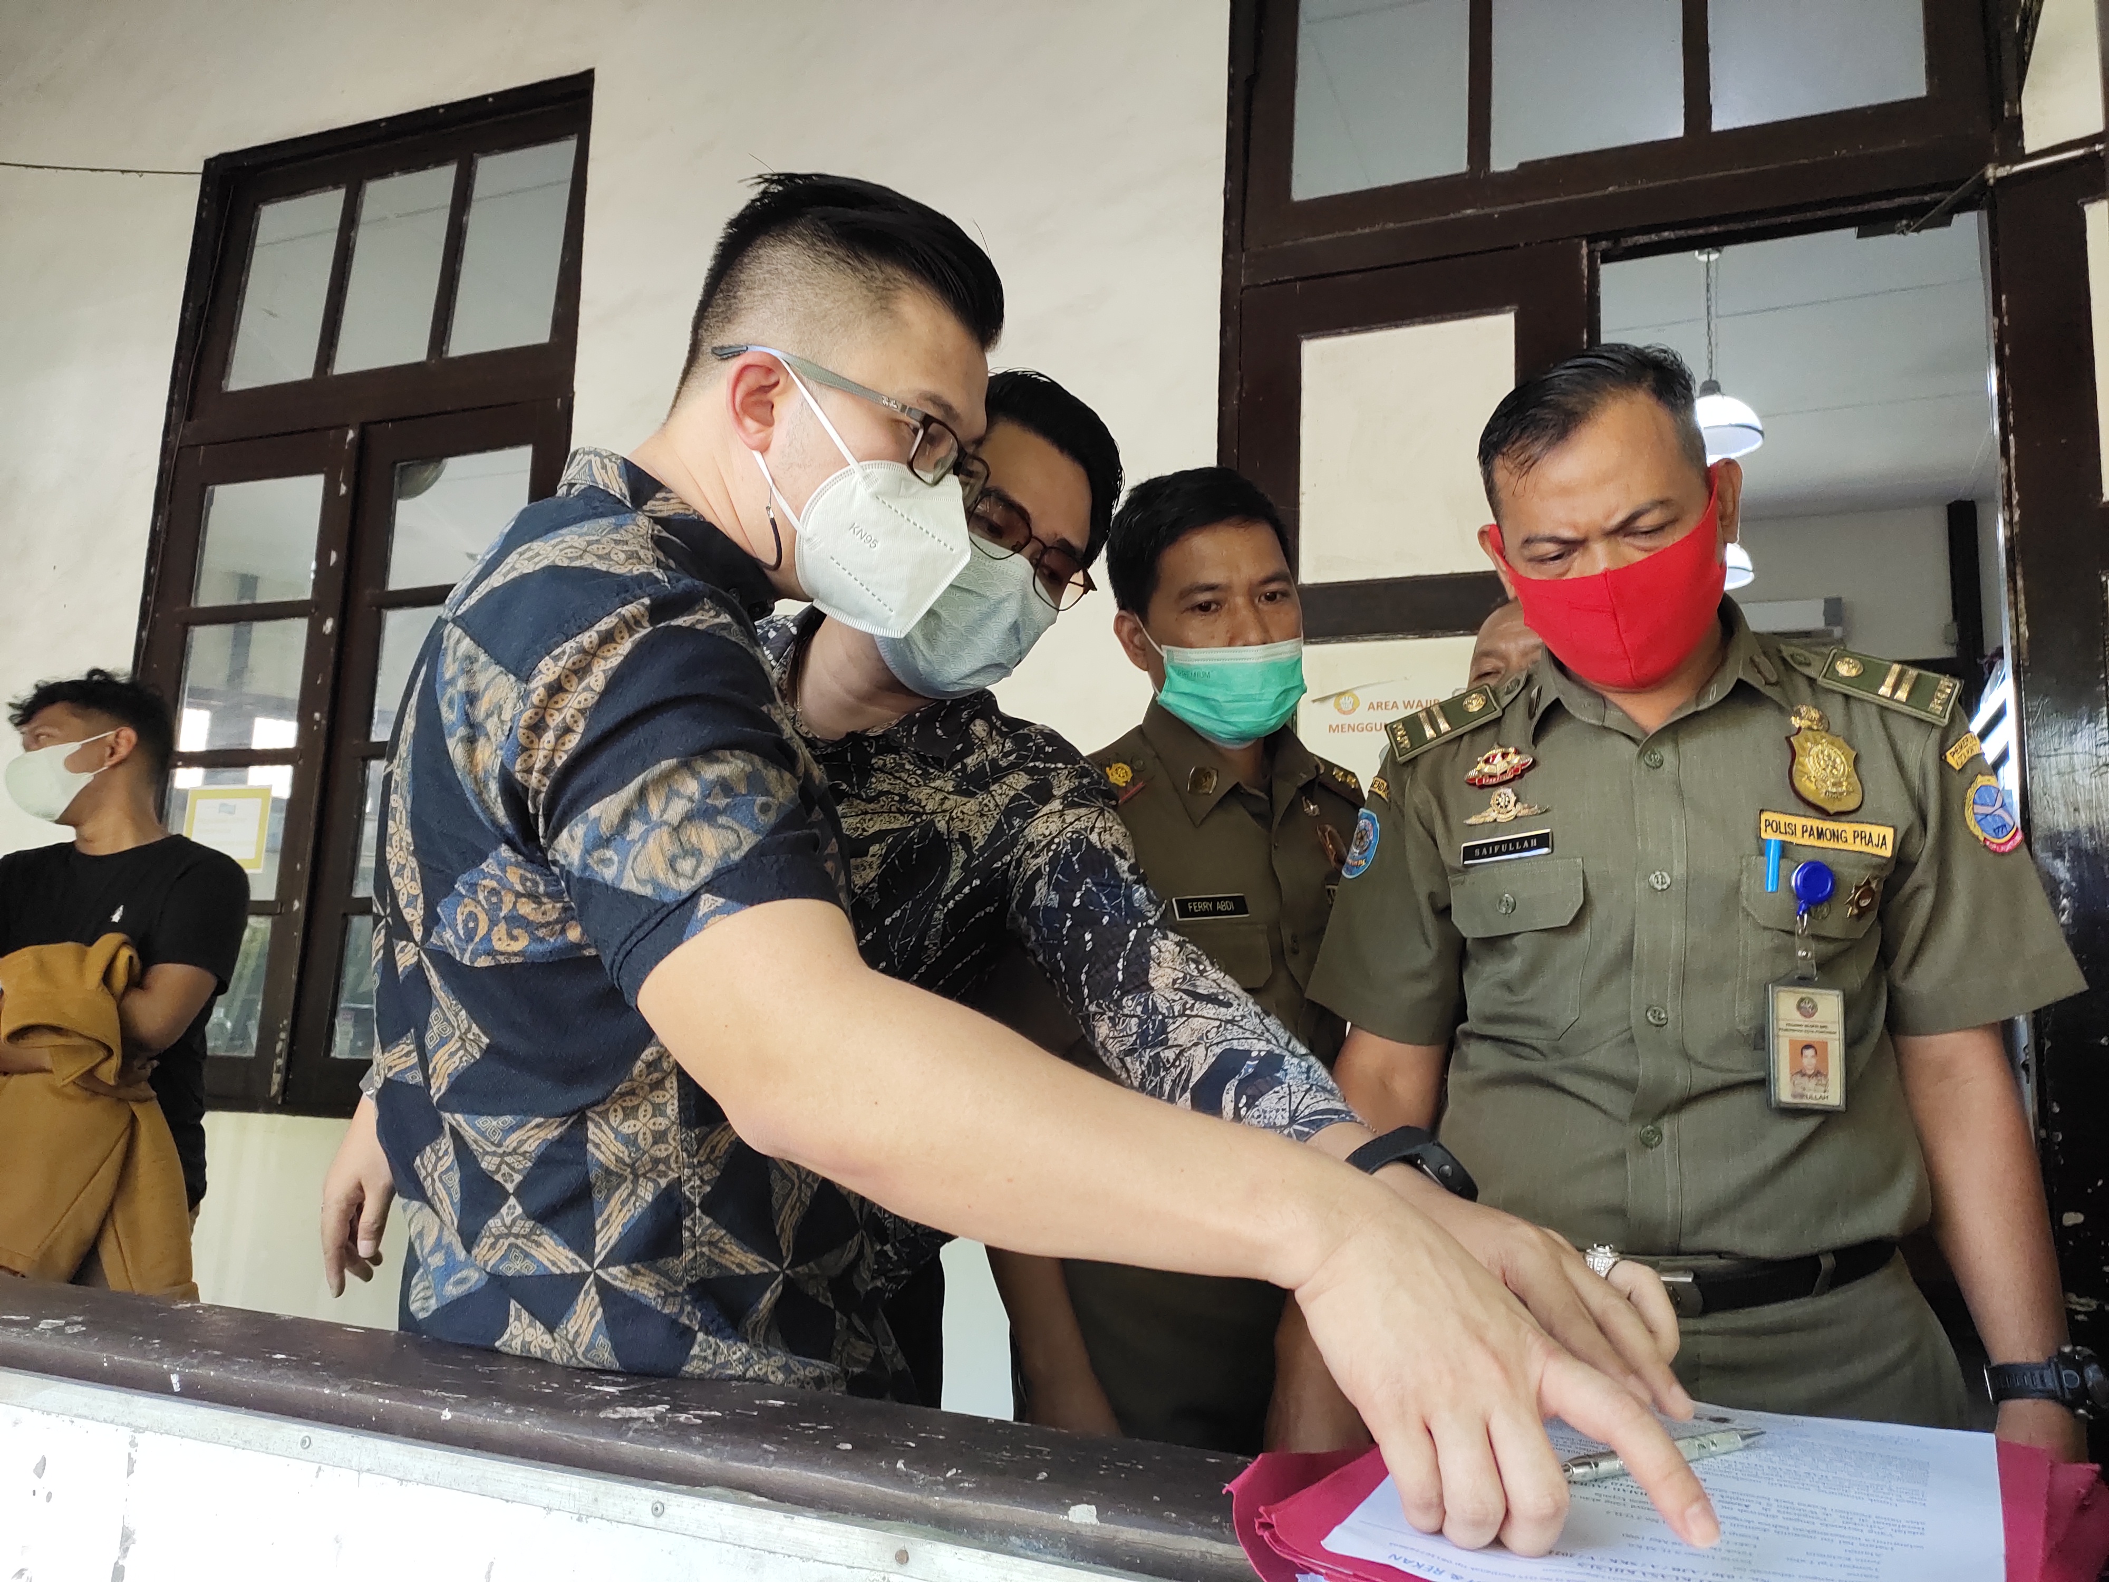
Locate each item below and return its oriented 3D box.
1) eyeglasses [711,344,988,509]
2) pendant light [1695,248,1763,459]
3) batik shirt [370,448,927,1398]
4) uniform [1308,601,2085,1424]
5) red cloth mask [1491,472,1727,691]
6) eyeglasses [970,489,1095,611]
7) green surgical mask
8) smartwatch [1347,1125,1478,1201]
[{"bbox_3d":[-0.127,-0.231,1.010,0.142,0.046,0.142,23,7,13],"label":"eyeglasses"},{"bbox_3d":[2.406,-1.591,5.800,0.385,0.795,0.385,2,-9,0],"label":"pendant light"},{"bbox_3d":[-0.265,0.098,1.050,0.370,0.670,0.460,3,-9,-4],"label":"batik shirt"},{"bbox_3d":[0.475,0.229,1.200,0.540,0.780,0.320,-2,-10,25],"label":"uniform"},{"bbox_3d":[0.384,-0.143,1.090,0.148,0.122,0.108,-15,18,20],"label":"red cloth mask"},{"bbox_3d":[-0.043,-0.195,1.263,0.140,0.046,0.140,43,-6,-25],"label":"eyeglasses"},{"bbox_3d":[0.152,-0.087,1.390,0.138,0.098,0.090,-9,4,-15],"label":"green surgical mask"},{"bbox_3d":[0.192,0.209,0.850,0.065,0.058,0.026,38,0,-43],"label":"smartwatch"}]

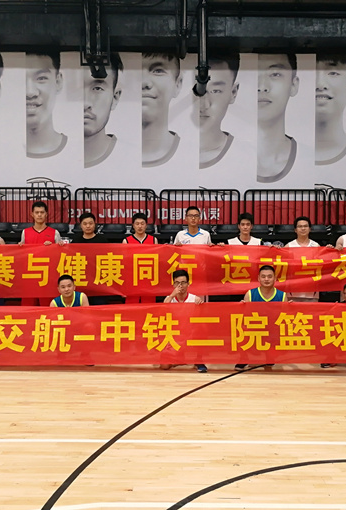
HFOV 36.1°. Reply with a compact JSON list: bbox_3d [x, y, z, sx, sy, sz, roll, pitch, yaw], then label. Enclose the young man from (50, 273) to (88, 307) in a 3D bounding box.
[{"bbox_3d":[-1.184,0.742,6.080,0.620,1.028,0.720,0,2,0],"label":"young man"}]

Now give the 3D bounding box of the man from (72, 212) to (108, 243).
[{"bbox_3d":[-1.015,0.363,6.467,0.580,1.759,0.380,0,2,0],"label":"man"}]

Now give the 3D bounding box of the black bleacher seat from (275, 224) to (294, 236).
[{"bbox_3d":[1.926,-0.416,9.000,0.430,0.240,0.380,0,1,0],"label":"black bleacher seat"}]

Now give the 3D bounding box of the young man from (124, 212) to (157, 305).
[{"bbox_3d":[-0.384,0.367,6.467,0.580,1.754,0.380,0,2,0],"label":"young man"}]

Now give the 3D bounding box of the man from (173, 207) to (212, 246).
[{"bbox_3d":[0.243,0.325,6.515,0.580,1.837,0.380,0,2,0],"label":"man"}]

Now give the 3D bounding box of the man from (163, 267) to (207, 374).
[{"bbox_3d":[0.116,0.694,5.880,0.560,1.088,0.620,0,1,0],"label":"man"}]

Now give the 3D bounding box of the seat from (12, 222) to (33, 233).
[{"bbox_3d":[-2.469,-0.467,9.000,0.430,0.240,0.380,0,1,0],"label":"seat"}]

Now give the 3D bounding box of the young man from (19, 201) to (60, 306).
[{"bbox_3d":[-1.636,0.277,6.500,0.540,1.890,0.360,0,1,-5],"label":"young man"}]

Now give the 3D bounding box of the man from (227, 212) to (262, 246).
[{"bbox_3d":[0.878,0.371,6.467,0.600,1.750,0.380,0,2,0],"label":"man"}]

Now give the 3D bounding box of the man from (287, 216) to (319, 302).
[{"bbox_3d":[1.582,0.390,6.467,0.620,1.715,0.380,0,2,0],"label":"man"}]

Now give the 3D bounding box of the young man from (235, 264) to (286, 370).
[{"bbox_3d":[0.996,0.689,5.998,0.640,1.147,0.720,0,2,0],"label":"young man"}]

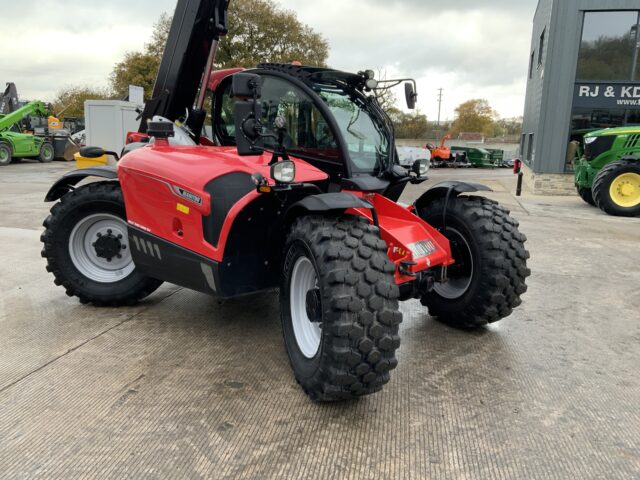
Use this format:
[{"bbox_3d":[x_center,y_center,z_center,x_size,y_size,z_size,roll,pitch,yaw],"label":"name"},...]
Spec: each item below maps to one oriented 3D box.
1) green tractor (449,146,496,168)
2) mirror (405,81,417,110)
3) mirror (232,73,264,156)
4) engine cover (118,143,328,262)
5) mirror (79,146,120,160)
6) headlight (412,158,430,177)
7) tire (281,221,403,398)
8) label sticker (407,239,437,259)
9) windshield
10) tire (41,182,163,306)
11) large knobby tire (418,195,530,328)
[{"bbox_3d":[9.528,-5.154,33.500,2.700,1.350,1.400,10,14,36],"label":"green tractor"},{"bbox_3d":[0.936,-1.484,5.546,0.070,0.280,0.180,6,12,19],"label":"mirror"},{"bbox_3d":[-0.494,-0.874,3.733,0.210,0.570,0.130,-2,12,-20],"label":"mirror"},{"bbox_3d":[-0.899,-0.366,4.686,2.080,0.850,0.840,10,14,37],"label":"engine cover"},{"bbox_3d":[-2.147,-0.841,5.210,0.380,0.130,0.130,4,11,13],"label":"mirror"},{"bbox_3d":[1.004,-0.717,5.303,0.120,0.170,0.180,10,14,37],"label":"headlight"},{"bbox_3d":[0.095,0.448,3.686,0.460,1.230,1.240,-2,12,-19],"label":"tire"},{"bbox_3d":[0.806,0.070,4.242,0.160,0.010,0.390,45,32,24],"label":"label sticker"},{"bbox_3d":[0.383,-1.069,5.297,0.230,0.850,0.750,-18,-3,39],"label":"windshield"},{"bbox_3d":[-2.098,0.040,5.416,1.240,1.230,0.460,1,11,-3],"label":"tire"},{"bbox_3d":[1.400,0.205,5.118,0.460,1.230,1.240,-3,12,-24],"label":"large knobby tire"}]

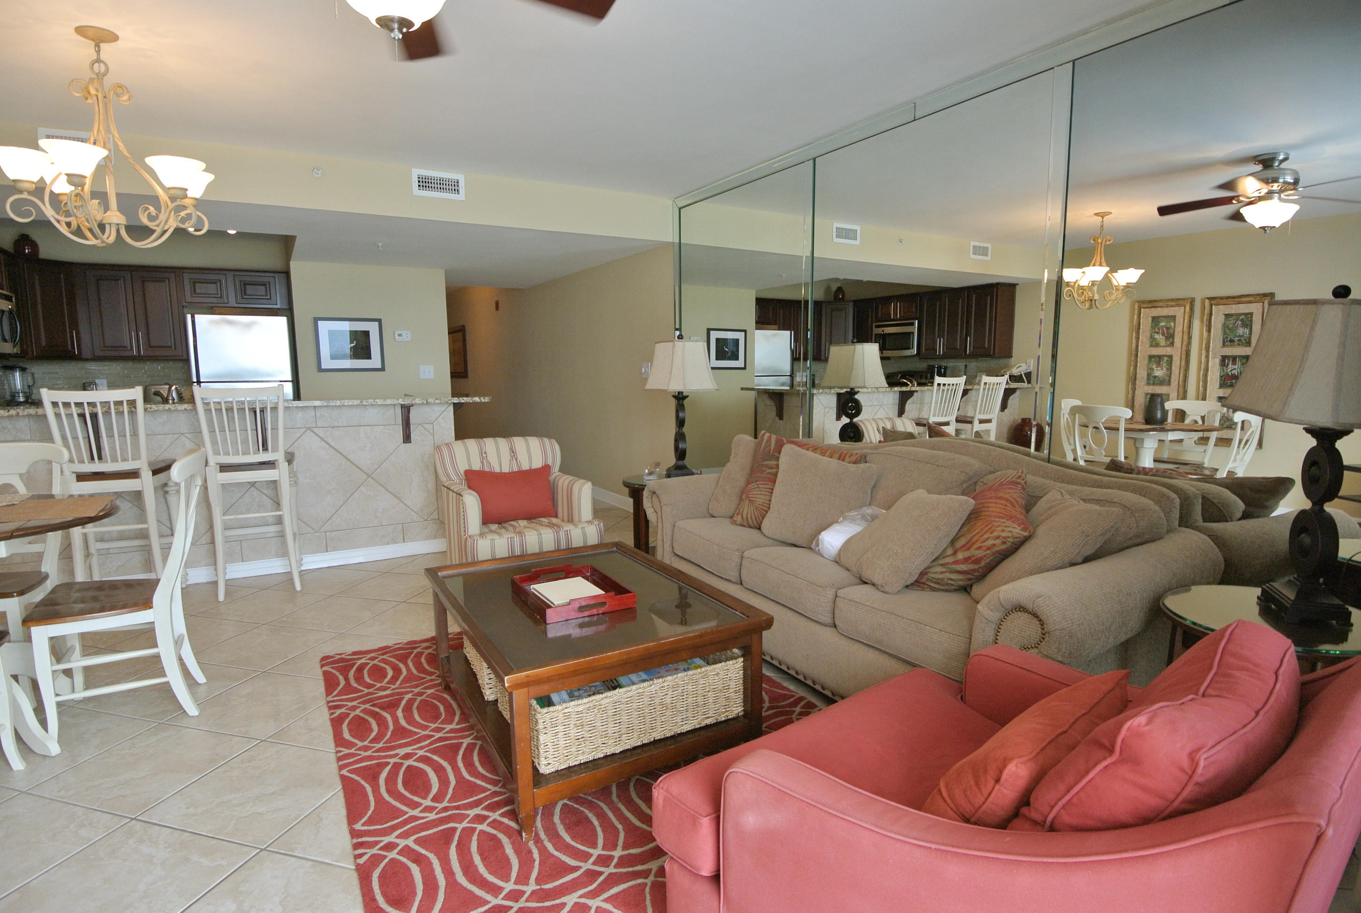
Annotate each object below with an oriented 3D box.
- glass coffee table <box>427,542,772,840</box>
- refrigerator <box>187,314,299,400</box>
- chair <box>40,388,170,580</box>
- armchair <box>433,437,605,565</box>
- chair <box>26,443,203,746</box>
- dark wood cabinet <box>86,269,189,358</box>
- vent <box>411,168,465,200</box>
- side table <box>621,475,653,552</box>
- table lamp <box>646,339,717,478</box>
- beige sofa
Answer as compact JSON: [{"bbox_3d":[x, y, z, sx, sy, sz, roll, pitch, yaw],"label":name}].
[{"bbox_3d":[-0.375,0.728,2.521,0.855,0.460,1.180,-4,8,-31],"label":"glass coffee table"},{"bbox_3d":[-3.955,-0.389,6.234,0.735,1.745,0.760,-4,8,-31],"label":"refrigerator"},{"bbox_3d":[-2.935,0.230,3.586,0.440,1.185,0.580,-4,8,-31],"label":"chair"},{"bbox_3d":[-0.938,0.342,3.889,0.770,0.880,0.800,-4,8,-31],"label":"armchair"},{"bbox_3d":[-2.064,0.483,2.546,0.520,0.945,0.455,-4,8,-27],"label":"chair"},{"bbox_3d":[-4.707,-1.238,5.966,0.660,0.760,0.330,-4,8,-31],"label":"dark wood cabinet"},{"bbox_3d":[-1.501,-1.696,4.248,0.315,0.155,0.020,-4,8,-31],"label":"vent"},{"bbox_3d":[-0.073,0.435,4.124,0.560,0.635,0.560,-4,8,-31],"label":"side table"},{"bbox_3d":[0.000,-0.277,3.995,0.420,0.810,0.450,0,7,0],"label":"table lamp"},{"bbox_3d":[0.797,0.427,2.933,1.020,0.950,2.280,-4,8,-31],"label":"beige sofa"}]

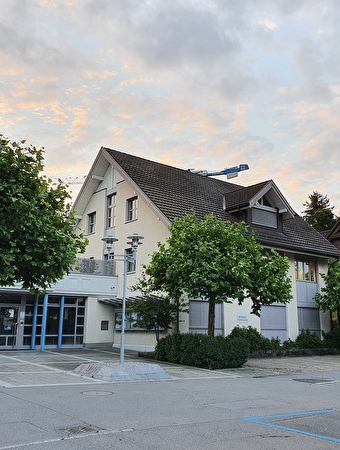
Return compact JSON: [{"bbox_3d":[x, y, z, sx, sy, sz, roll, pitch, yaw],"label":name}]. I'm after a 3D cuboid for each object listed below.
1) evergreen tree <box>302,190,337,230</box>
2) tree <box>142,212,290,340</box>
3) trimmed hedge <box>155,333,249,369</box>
[{"bbox_3d":[21.368,3.561,62.838,6.500,17.474,6.500,-5,-14,24],"label":"evergreen tree"},{"bbox_3d":[1.885,2.499,18.410,6.078,6.194,5.652,1,-13,0],"label":"tree"},{"bbox_3d":[1.199,5.105,18.581,1.820,1.250,4.000,9,-15,-31],"label":"trimmed hedge"}]

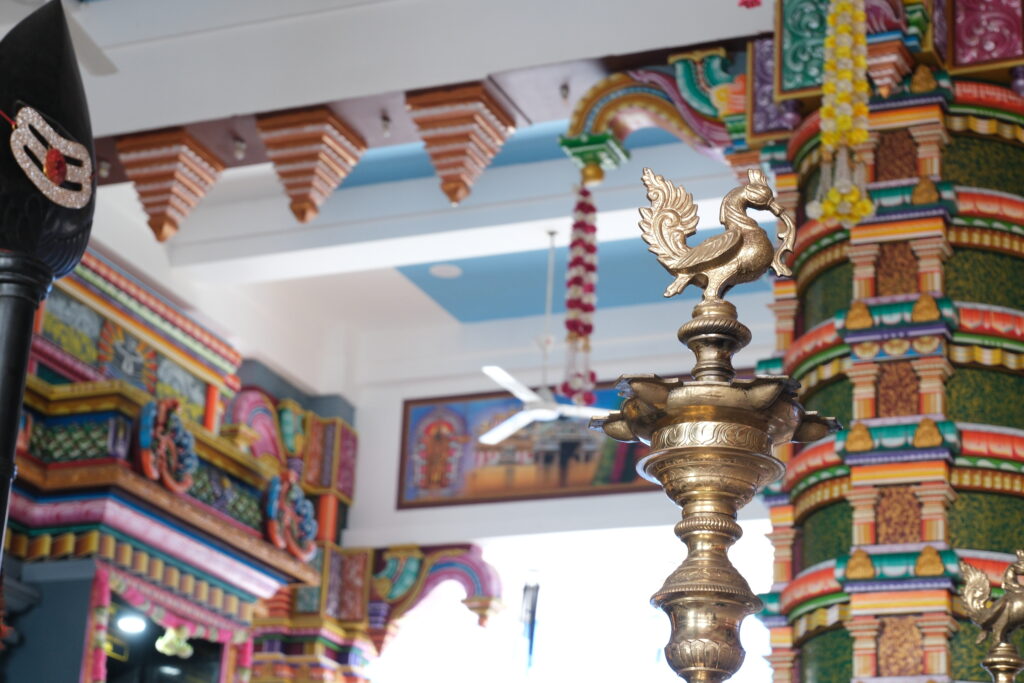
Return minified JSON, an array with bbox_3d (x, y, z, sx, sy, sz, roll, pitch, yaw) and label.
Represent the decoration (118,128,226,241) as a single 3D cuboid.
[{"bbox_3d":[-1.596,-0.670,9.884,0.365,0.465,0.395,-6,-22,22],"label":"decoration"}]

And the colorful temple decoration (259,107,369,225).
[{"bbox_3d":[-0.918,-0.744,9.589,0.365,0.465,0.395,-6,-22,22],"label":"colorful temple decoration"}]

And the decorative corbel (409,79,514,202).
[{"bbox_3d":[-0.234,-0.809,9.318,0.365,0.465,0.395,-6,-22,22],"label":"decorative corbel"}]

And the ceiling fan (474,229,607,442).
[{"bbox_3d":[0.242,-0.094,11.367,1.140,1.090,1.120,3,-21,1],"label":"ceiling fan"}]

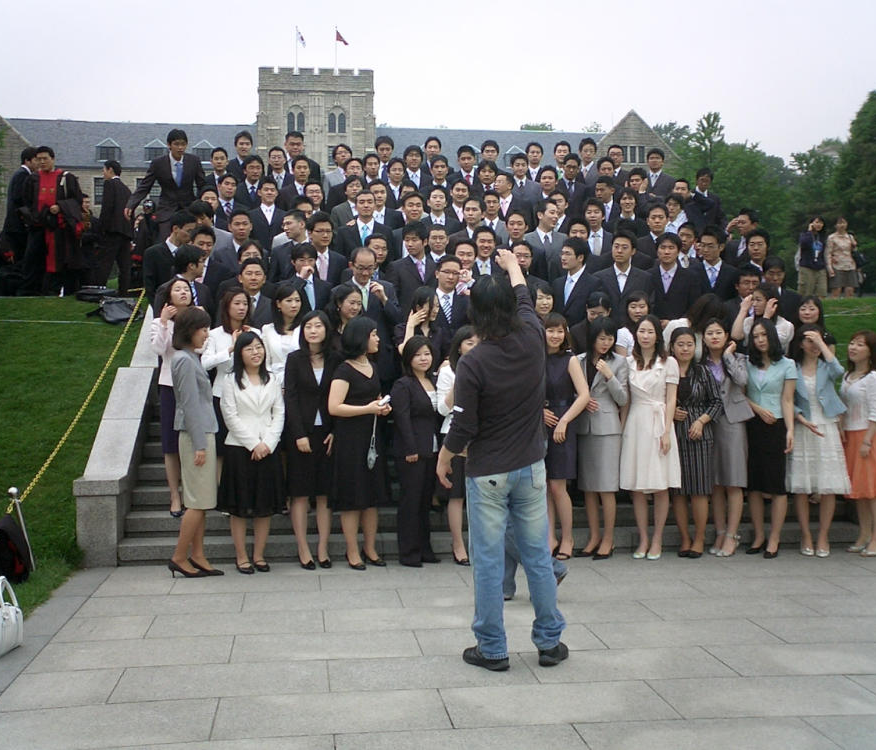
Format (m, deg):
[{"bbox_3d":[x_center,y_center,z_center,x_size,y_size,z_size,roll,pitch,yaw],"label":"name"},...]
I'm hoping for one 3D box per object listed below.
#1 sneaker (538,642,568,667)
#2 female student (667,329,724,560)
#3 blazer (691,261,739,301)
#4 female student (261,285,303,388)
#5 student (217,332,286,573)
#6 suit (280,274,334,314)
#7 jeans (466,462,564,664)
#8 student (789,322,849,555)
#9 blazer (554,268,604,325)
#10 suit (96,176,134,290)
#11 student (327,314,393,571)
[{"bbox_3d":[0.550,1.285,5.009,0.105,0.100,0.275,0,1,18],"label":"sneaker"},{"bbox_3d":[1.838,0.474,7.600,0.410,1.635,0.300,0,1,27],"label":"female student"},{"bbox_3d":[2.337,-0.625,9.100,0.480,0.700,0.280,0,1,18],"label":"blazer"},{"bbox_3d":[-1.120,0.170,7.750,0.430,1.650,0.310,0,1,-22],"label":"female student"},{"bbox_3d":[-1.225,0.504,7.080,0.450,1.575,0.330,0,1,-18],"label":"student"},{"bbox_3d":[-1.010,-0.459,8.154,0.460,0.660,0.260,0,1,-13],"label":"suit"},{"bbox_3d":[0.355,0.828,4.900,0.460,0.950,0.340,0,1,2],"label":"jeans"},{"bbox_3d":[2.748,0.462,7.700,0.460,1.655,0.400,0,1,22],"label":"student"},{"bbox_3d":[1.090,-0.518,8.354,0.460,0.660,0.260,0,1,38],"label":"blazer"},{"bbox_3d":[-4.164,-1.823,13.800,0.470,1.470,0.410,-1,1,-45],"label":"suit"},{"bbox_3d":[-0.522,0.448,7.200,0.420,1.685,0.380,-1,1,-38],"label":"student"}]

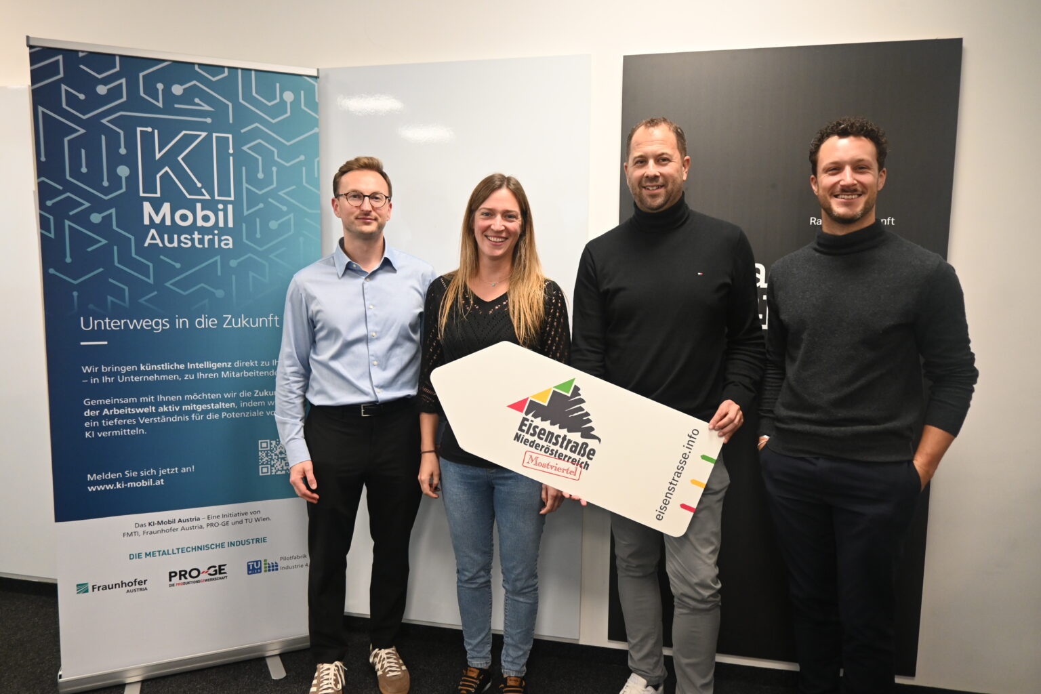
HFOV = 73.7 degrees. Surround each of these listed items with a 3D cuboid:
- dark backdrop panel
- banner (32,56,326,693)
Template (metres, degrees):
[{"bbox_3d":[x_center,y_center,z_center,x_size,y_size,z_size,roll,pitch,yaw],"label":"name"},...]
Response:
[{"bbox_3d":[0.814,0.059,2.276,1.000,2.000,0.030,2,6,12],"label":"dark backdrop panel"},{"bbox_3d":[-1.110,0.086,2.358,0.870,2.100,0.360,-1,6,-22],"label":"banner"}]

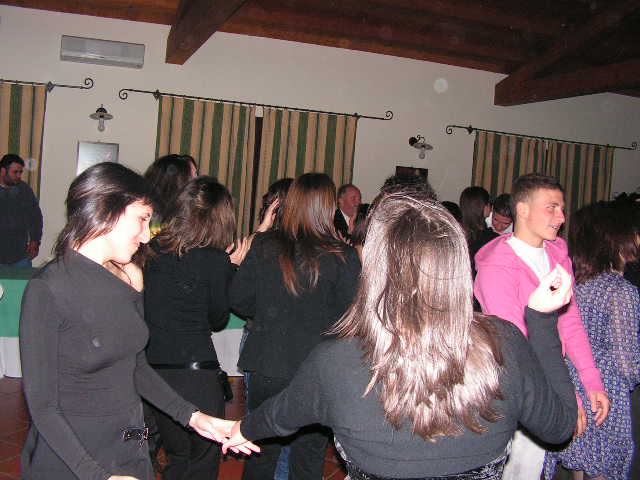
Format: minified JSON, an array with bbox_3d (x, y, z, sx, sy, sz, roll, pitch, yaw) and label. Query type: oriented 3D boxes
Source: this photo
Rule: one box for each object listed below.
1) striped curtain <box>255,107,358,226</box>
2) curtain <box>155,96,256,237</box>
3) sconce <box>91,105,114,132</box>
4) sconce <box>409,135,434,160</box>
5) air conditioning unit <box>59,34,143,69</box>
[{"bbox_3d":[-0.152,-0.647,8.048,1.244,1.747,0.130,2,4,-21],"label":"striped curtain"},{"bbox_3d":[-1.301,-0.680,7.608,1.134,1.735,0.130,2,4,-21],"label":"curtain"},{"bbox_3d":[-2.324,-1.292,7.077,0.240,0.293,0.350,2,4,-21],"label":"sconce"},{"bbox_3d":[1.266,-1.171,8.452,0.240,0.307,0.350,2,4,-21],"label":"sconce"},{"bbox_3d":[-2.303,-1.982,7.101,0.825,0.240,0.200,2,4,-21],"label":"air conditioning unit"}]

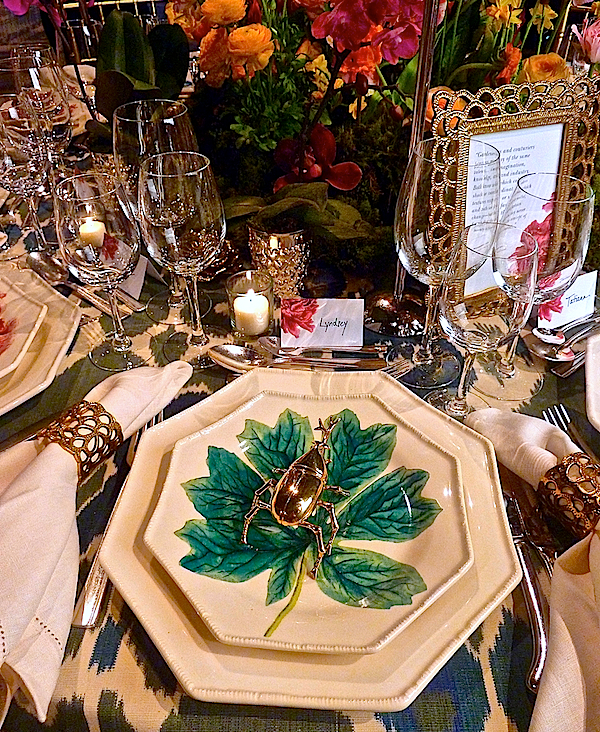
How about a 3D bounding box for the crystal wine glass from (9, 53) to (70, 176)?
[{"bbox_3d":[-0.373,-0.334,0.864,0.090,0.230,0.090,-1,39,0],"label":"crystal wine glass"}]

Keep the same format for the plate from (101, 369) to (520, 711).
[{"bbox_3d":[0.009,0.110,0.470,0.308,0.026,0.308,2,39,3],"label":"plate"}]

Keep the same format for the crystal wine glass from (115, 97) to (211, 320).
[{"bbox_3d":[-0.149,-0.165,0.651,0.090,0.230,0.090,-1,39,0],"label":"crystal wine glass"}]

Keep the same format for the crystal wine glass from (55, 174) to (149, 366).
[{"bbox_3d":[-0.187,-0.088,0.563,0.075,0.180,0.075,0,39,0],"label":"crystal wine glass"}]

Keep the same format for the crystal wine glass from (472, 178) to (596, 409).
[{"bbox_3d":[0.215,-0.068,0.545,0.084,0.206,0.084,-1,39,0],"label":"crystal wine glass"}]

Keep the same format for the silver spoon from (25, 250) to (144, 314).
[{"bbox_3d":[-0.286,-0.115,0.753,0.226,0.022,0.042,22,44,26],"label":"silver spoon"}]

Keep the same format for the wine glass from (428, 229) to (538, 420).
[{"bbox_3d":[0.147,-0.025,0.487,0.075,0.178,0.075,0,39,0],"label":"wine glass"}]

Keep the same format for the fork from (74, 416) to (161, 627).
[{"bbox_3d":[-0.141,0.100,0.461,0.025,0.020,0.212,1,39,1],"label":"fork"}]

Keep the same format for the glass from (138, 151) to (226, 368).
[{"bbox_3d":[-0.107,-0.099,0.563,0.080,0.197,0.080,0,39,0],"label":"glass"}]

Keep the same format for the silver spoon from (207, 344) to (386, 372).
[{"bbox_3d":[-0.004,-0.011,0.621,0.195,0.022,0.042,3,39,5],"label":"silver spoon"}]

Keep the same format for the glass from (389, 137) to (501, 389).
[{"bbox_3d":[0.126,-0.087,0.532,0.088,0.218,0.088,0,39,0],"label":"glass"}]

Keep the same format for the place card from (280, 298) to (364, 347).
[{"bbox_3d":[0.024,-0.052,0.625,0.088,0.047,0.041,0,39,0],"label":"place card"}]

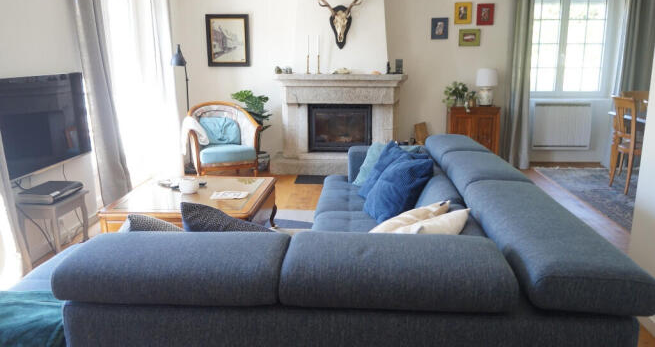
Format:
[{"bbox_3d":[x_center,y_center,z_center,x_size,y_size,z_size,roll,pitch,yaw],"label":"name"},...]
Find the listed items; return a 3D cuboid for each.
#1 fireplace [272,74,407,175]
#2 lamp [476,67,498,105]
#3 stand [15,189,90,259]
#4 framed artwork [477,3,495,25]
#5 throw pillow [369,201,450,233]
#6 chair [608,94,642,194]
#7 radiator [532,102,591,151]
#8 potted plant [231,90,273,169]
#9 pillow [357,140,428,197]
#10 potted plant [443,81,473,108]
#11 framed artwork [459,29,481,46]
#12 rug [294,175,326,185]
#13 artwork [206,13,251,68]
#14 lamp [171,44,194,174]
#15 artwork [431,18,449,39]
[{"bbox_3d":[0.158,-0.613,5.968,1.595,1.184,0.522,0,14,4],"label":"fireplace"},{"bbox_3d":[1.895,-1.022,5.847,0.247,0.445,0.247,1,13,5],"label":"lamp"},{"bbox_3d":[-1.891,0.398,3.424,0.291,0.470,0.379,0,14,4],"label":"stand"},{"bbox_3d":[1.868,-1.871,5.798,0.201,0.244,0.020,0,14,4],"label":"framed artwork"},{"bbox_3d":[0.398,0.303,2.344,0.440,0.160,0.440,-32,12,6],"label":"throw pillow"},{"bbox_3d":[3.268,-0.283,4.987,0.500,0.950,0.430,0,14,4],"label":"chair"},{"bbox_3d":[2.970,-0.601,6.261,0.693,0.589,0.100,0,14,4],"label":"radiator"},{"bbox_3d":[-0.936,-0.529,6.110,0.508,1.005,0.480,1,13,5],"label":"potted plant"},{"bbox_3d":[0.419,0.014,3.192,0.160,0.440,0.440,31,-5,-30],"label":"pillow"},{"bbox_3d":[1.549,-0.934,5.834,0.360,0.320,0.320,0,14,4],"label":"potted plant"},{"bbox_3d":[1.714,-1.627,5.905,0.253,0.198,0.024,1,13,5],"label":"framed artwork"},{"bbox_3d":[0.040,0.076,5.659,0.800,0.010,0.468,1,13,5],"label":"rug"},{"bbox_3d":[-1.222,-1.634,6.067,0.538,0.622,0.030,0,14,4],"label":"artwork"},{"bbox_3d":[-1.698,-0.756,5.898,0.260,1.530,0.260,-4,14,-12],"label":"lamp"},{"bbox_3d":[1.343,-1.727,5.871,0.200,0.249,0.020,0,14,4],"label":"artwork"}]

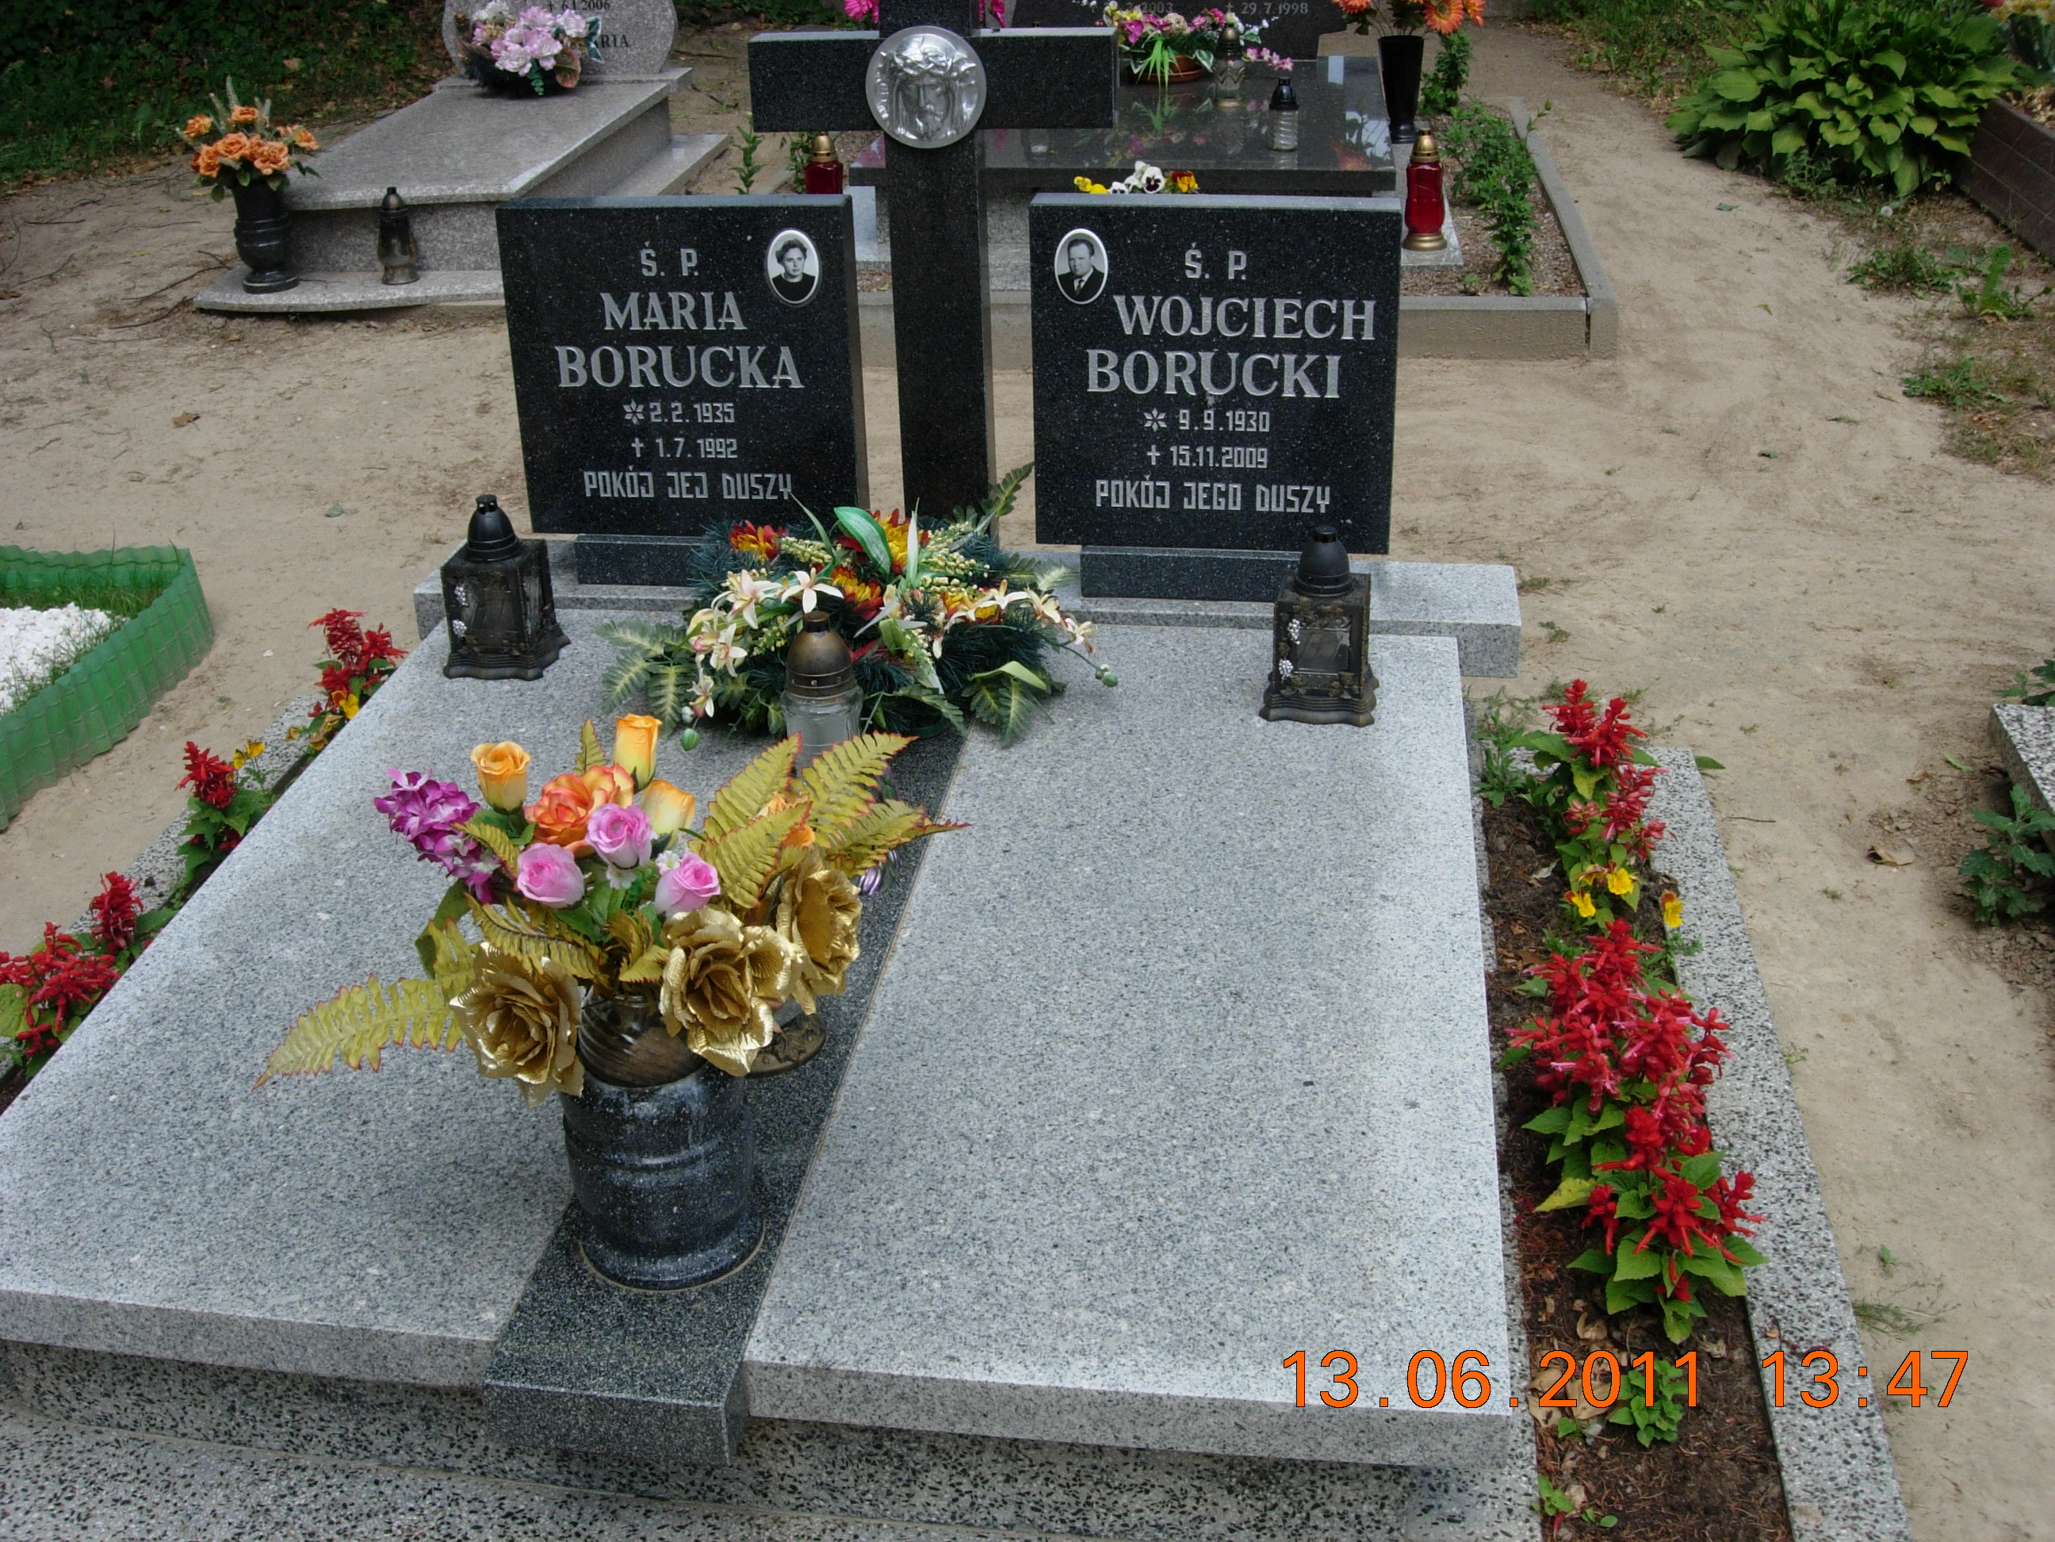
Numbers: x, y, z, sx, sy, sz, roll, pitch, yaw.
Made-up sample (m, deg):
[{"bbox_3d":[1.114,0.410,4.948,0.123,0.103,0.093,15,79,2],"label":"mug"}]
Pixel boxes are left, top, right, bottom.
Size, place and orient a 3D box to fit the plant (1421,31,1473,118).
[{"bbox_3d":[1.461,-2.423,7.841,0.176,0.303,0.176,2,27,8],"label":"plant"}]

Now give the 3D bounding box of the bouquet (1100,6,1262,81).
[{"bbox_3d":[0.487,-2.292,7.062,0.480,0.225,0.304,2,27,8],"label":"bouquet"}]

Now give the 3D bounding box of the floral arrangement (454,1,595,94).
[{"bbox_3d":[-1.687,-2.430,7.619,0.448,0.272,0.282,2,27,8],"label":"floral arrangement"}]

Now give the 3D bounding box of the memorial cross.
[{"bbox_3d":[-0.121,-0.710,3.137,0.500,0.983,0.073,2,27,8],"label":"memorial cross"}]

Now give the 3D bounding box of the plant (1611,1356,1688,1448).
[{"bbox_3d":[0.588,0.584,2.127,0.073,0.053,0.073,2,27,8],"label":"plant"}]

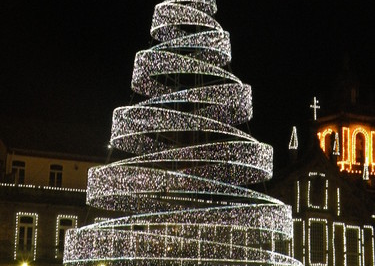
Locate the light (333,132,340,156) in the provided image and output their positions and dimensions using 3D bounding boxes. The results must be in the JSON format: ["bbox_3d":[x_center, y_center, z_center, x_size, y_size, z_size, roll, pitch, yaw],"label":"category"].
[{"bbox_3d":[13.240,0.933,86.000,0.520,2.100,0.520,7,-13,-31],"label":"light"}]

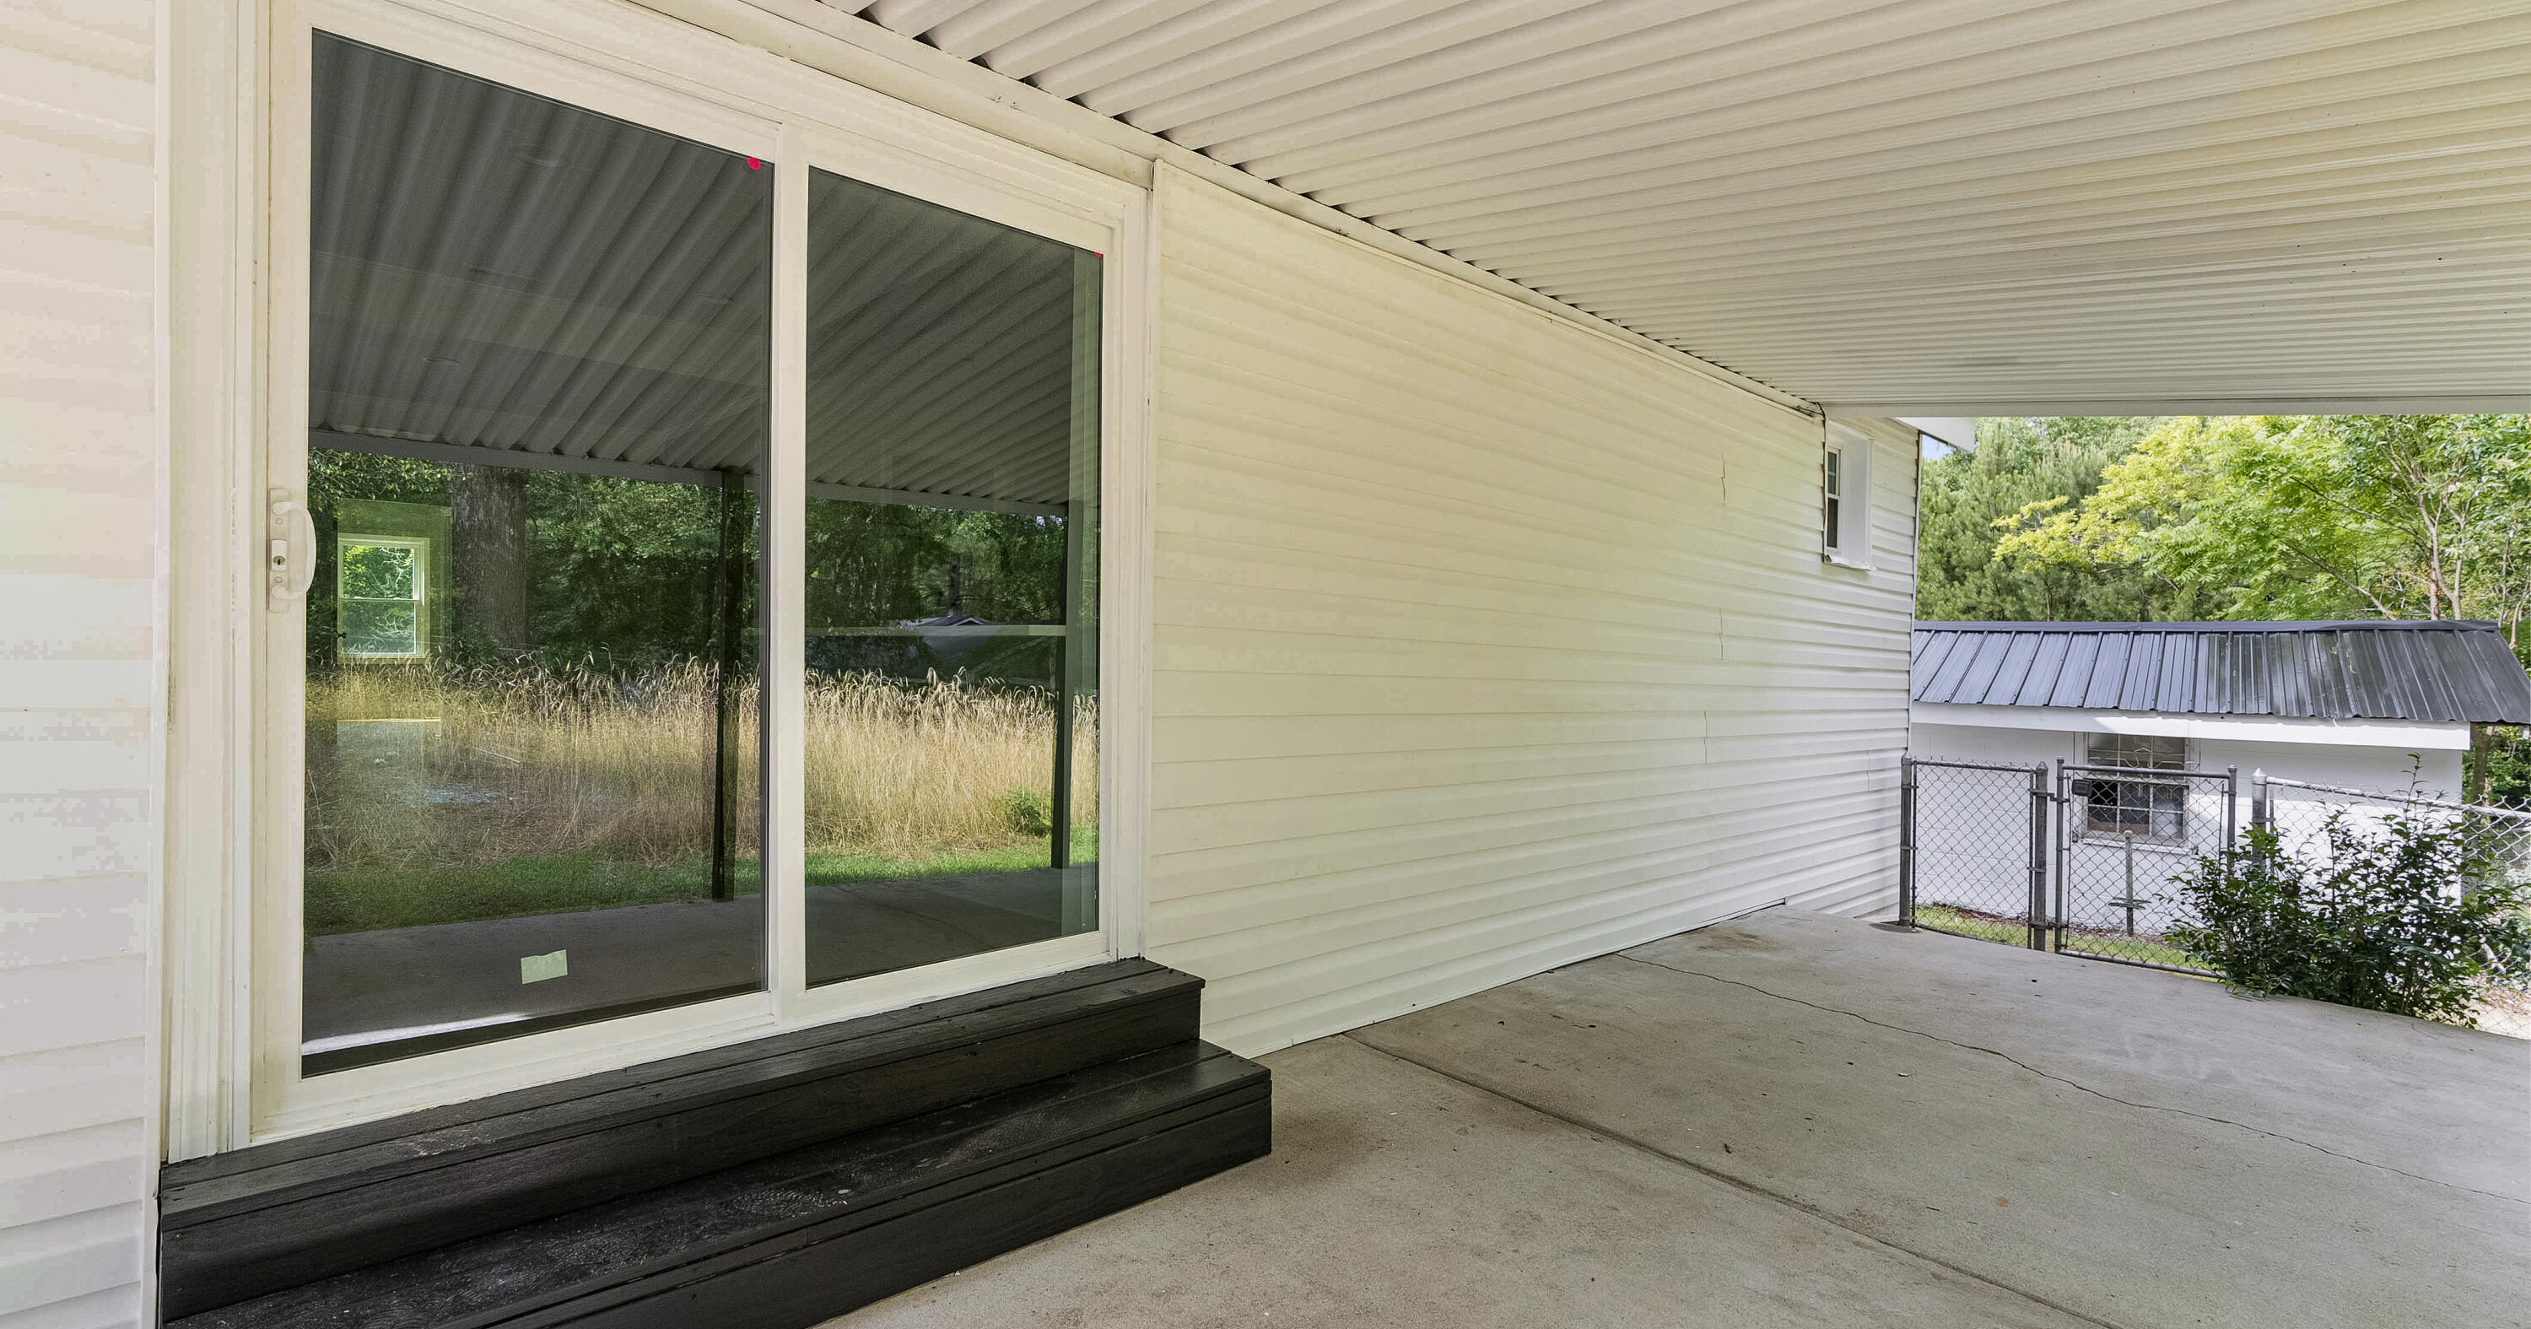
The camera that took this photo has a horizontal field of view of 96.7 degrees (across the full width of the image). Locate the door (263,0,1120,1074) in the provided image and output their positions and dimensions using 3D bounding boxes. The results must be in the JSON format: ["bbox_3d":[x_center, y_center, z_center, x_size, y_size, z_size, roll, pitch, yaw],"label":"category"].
[{"bbox_3d":[-1.063,-0.187,2.496,1.725,1.946,0.102,1,0,-42],"label":"door"}]

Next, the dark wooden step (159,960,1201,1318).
[{"bbox_3d":[-0.976,0.890,2.380,1.926,0.154,0.277,1,0,-42],"label":"dark wooden step"}]

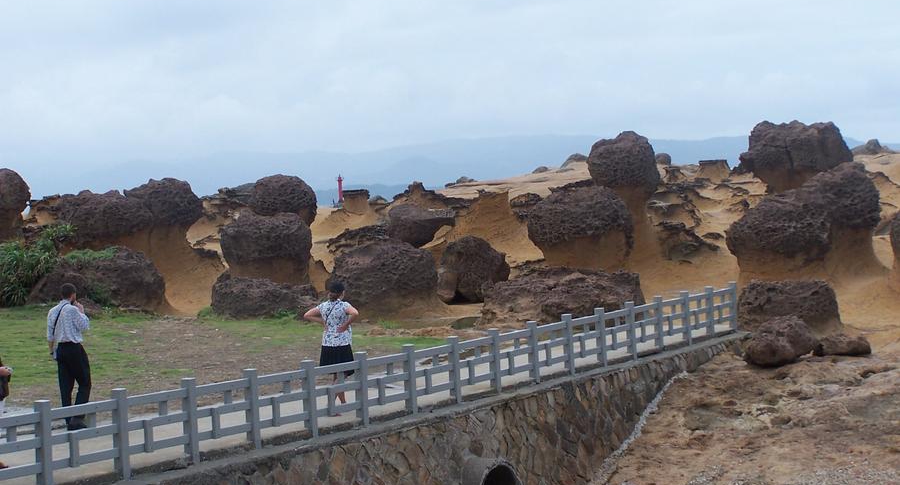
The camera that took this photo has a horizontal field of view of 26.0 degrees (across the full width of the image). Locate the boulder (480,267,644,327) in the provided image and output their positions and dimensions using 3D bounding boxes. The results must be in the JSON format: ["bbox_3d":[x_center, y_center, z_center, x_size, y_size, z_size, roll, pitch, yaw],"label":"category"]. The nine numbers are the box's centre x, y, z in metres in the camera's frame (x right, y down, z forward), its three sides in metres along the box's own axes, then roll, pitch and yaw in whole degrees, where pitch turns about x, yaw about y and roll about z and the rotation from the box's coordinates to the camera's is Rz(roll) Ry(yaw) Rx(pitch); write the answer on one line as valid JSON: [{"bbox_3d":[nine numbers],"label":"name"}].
[{"bbox_3d":[2.152,1.052,37.300,3.074,1.090,1.845,-3,1,3],"label":"boulder"}]

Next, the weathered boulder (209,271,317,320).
[{"bbox_3d":[-4.281,1.223,45.000,2.440,1.070,1.800,-3,1,0],"label":"weathered boulder"}]

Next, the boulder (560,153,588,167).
[{"bbox_3d":[5.427,-3.574,85.000,1.257,0.610,1.069,-3,1,4],"label":"boulder"}]

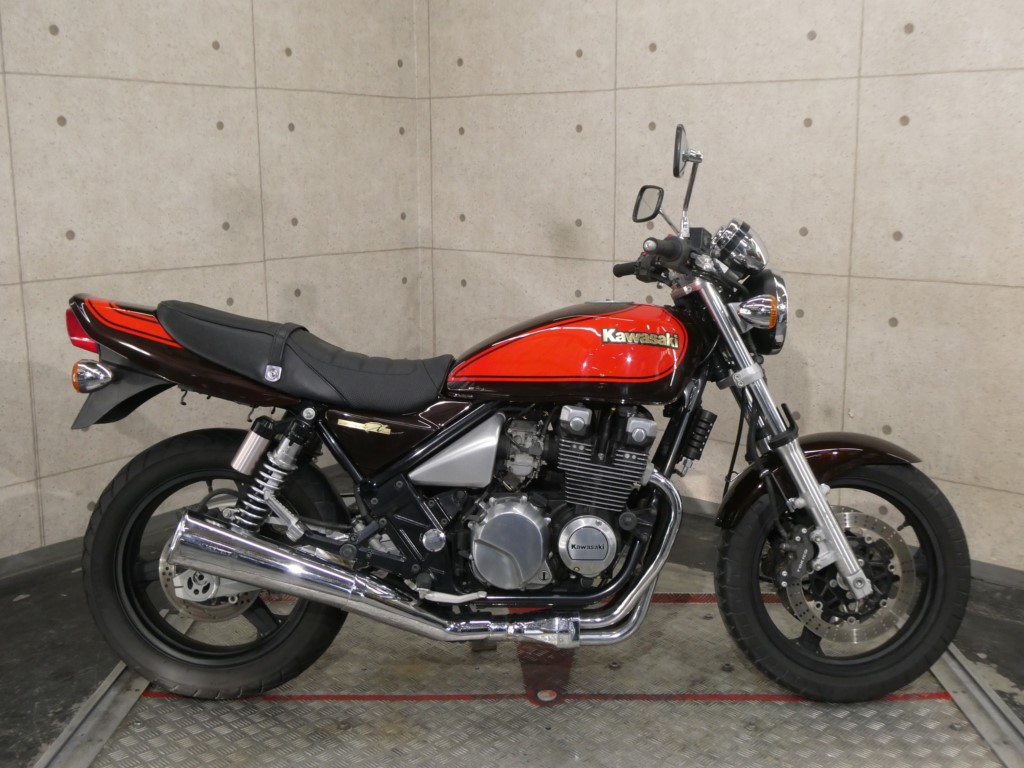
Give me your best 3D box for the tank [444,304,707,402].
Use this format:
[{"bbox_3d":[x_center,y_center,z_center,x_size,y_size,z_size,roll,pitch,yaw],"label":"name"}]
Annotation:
[{"bbox_3d":[0.151,-0.074,2.535,0.591,0.227,0.300,0,3,1],"label":"tank"}]

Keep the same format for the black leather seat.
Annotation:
[{"bbox_3d":[-0.478,-0.066,2.543,0.696,0.257,0.270,0,3,1],"label":"black leather seat"}]

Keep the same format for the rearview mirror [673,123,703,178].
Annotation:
[{"bbox_3d":[0.340,-0.460,2.154,0.055,0.090,0.125,6,4,13],"label":"rearview mirror"}]

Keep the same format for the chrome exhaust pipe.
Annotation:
[{"bbox_3d":[-0.185,0.394,2.516,1.120,0.401,0.430,0,3,1],"label":"chrome exhaust pipe"}]

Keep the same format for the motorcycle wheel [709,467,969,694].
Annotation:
[{"bbox_3d":[0.769,0.441,2.551,0.600,0.600,0.125,0,2,0],"label":"motorcycle wheel"}]

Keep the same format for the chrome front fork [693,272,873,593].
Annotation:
[{"bbox_3d":[0.605,0.120,2.538,0.080,0.804,0.260,-28,2,2],"label":"chrome front fork"}]

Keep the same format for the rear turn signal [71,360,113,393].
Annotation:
[{"bbox_3d":[-0.916,-0.016,2.388,0.092,0.070,0.085,0,3,1],"label":"rear turn signal"}]

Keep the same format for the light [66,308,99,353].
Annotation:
[{"bbox_3d":[-0.984,-0.124,2.547,0.105,0.099,0.190,0,3,1],"label":"light"}]

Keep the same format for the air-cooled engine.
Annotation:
[{"bbox_3d":[0.107,0.244,2.550,0.416,0.412,0.460,0,3,1],"label":"air-cooled engine"}]

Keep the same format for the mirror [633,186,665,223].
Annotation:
[{"bbox_3d":[0.364,-0.473,2.879,0.050,0.090,0.125,9,-1,-19],"label":"mirror"}]

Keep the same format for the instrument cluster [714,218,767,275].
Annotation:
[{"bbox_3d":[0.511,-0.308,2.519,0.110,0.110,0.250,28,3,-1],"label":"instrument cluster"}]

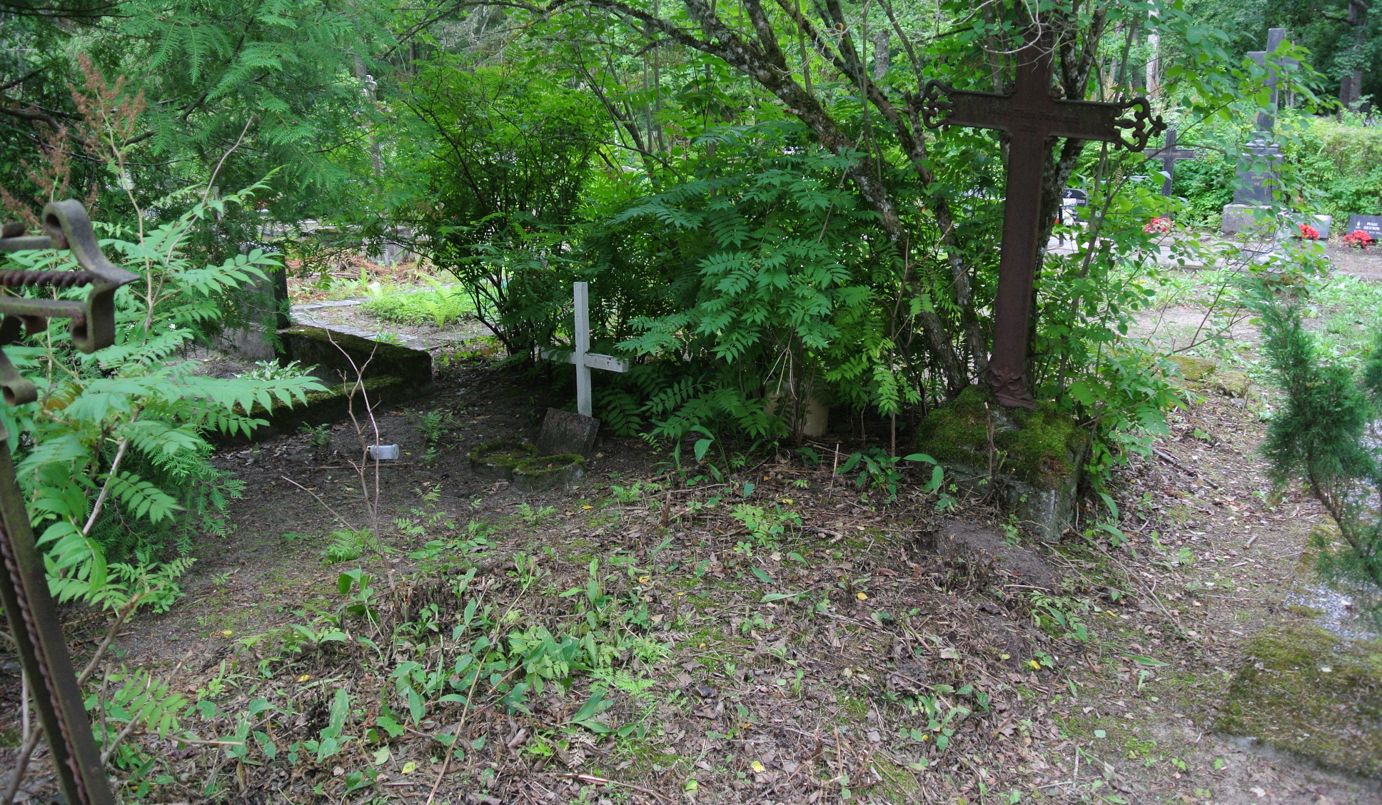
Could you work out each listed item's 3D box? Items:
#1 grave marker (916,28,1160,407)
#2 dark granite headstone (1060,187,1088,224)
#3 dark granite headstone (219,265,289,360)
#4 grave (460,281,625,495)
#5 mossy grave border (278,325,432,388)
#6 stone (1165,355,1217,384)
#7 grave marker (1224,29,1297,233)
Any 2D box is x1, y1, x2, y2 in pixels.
[{"bbox_3d":[1.382,-0.796,4.258,0.930,1.660,0.130,8,17,29],"label":"grave marker"},{"bbox_3d":[5.684,-2.915,15.430,0.460,0.560,0.120,8,17,29],"label":"dark granite headstone"},{"bbox_3d":[-3.121,-0.736,7.401,0.560,0.780,0.180,8,17,29],"label":"dark granite headstone"},{"bbox_3d":[-0.686,-0.107,4.858,0.560,0.820,0.700,8,17,29],"label":"grave"},{"bbox_3d":[-2.266,-0.334,6.954,1.270,0.220,0.200,8,17,29],"label":"mossy grave border"},{"bbox_3d":[3.249,-0.233,6.708,0.300,0.110,0.280,8,17,29],"label":"stone"},{"bbox_3d":[7.785,-3.594,13.975,0.740,2.600,0.550,9,17,32],"label":"grave marker"}]

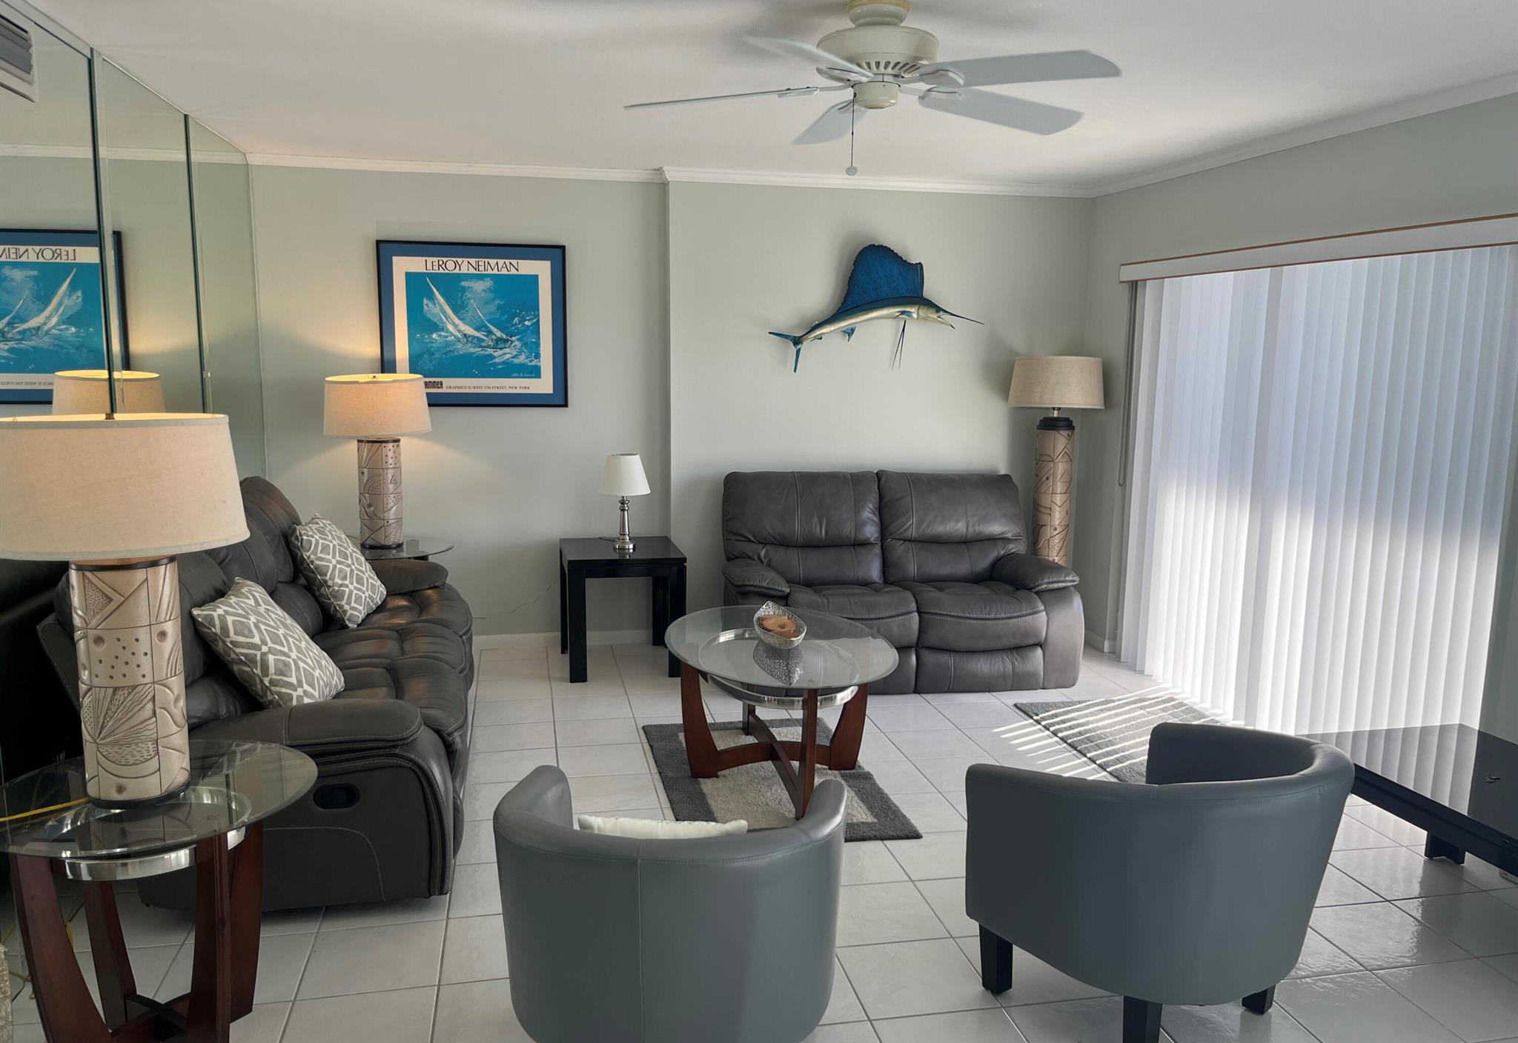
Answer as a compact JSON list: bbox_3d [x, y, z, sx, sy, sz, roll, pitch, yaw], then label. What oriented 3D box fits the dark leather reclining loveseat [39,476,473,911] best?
[{"bbox_3d":[-1.588,0.426,4.216,1.018,0.988,2.268,-1,9,-12],"label":"dark leather reclining loveseat"}]

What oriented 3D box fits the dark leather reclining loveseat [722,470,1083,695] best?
[{"bbox_3d":[0.638,0.252,5.673,1.781,0.981,0.941,-1,9,-12],"label":"dark leather reclining loveseat"}]

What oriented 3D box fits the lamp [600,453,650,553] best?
[{"bbox_3d":[-0.658,-0.092,5.589,0.250,0.470,0.250,-1,9,-12],"label":"lamp"}]

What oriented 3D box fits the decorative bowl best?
[{"bbox_3d":[0.074,0.399,4.194,0.190,0.105,0.420,0,9,-9],"label":"decorative bowl"}]

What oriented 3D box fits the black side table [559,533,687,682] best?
[{"bbox_3d":[-0.690,0.423,5.709,0.558,0.588,0.612,-1,9,-12],"label":"black side table"}]

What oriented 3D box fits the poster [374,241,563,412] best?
[{"bbox_3d":[-1.416,-0.972,5.681,0.907,0.806,0.027,-1,9,-12],"label":"poster"}]

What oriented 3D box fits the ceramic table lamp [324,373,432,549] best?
[{"bbox_3d":[-1.805,-0.285,5.419,0.490,0.820,0.490,-1,9,-12],"label":"ceramic table lamp"}]

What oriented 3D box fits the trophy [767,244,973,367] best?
[{"bbox_3d":[0.623,-1.097,5.910,1.160,0.660,0.180,-1,9,-10],"label":"trophy"}]

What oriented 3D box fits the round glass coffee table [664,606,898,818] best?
[{"bbox_3d":[0.062,0.698,4.268,0.810,0.514,1.200,0,9,-8],"label":"round glass coffee table"}]

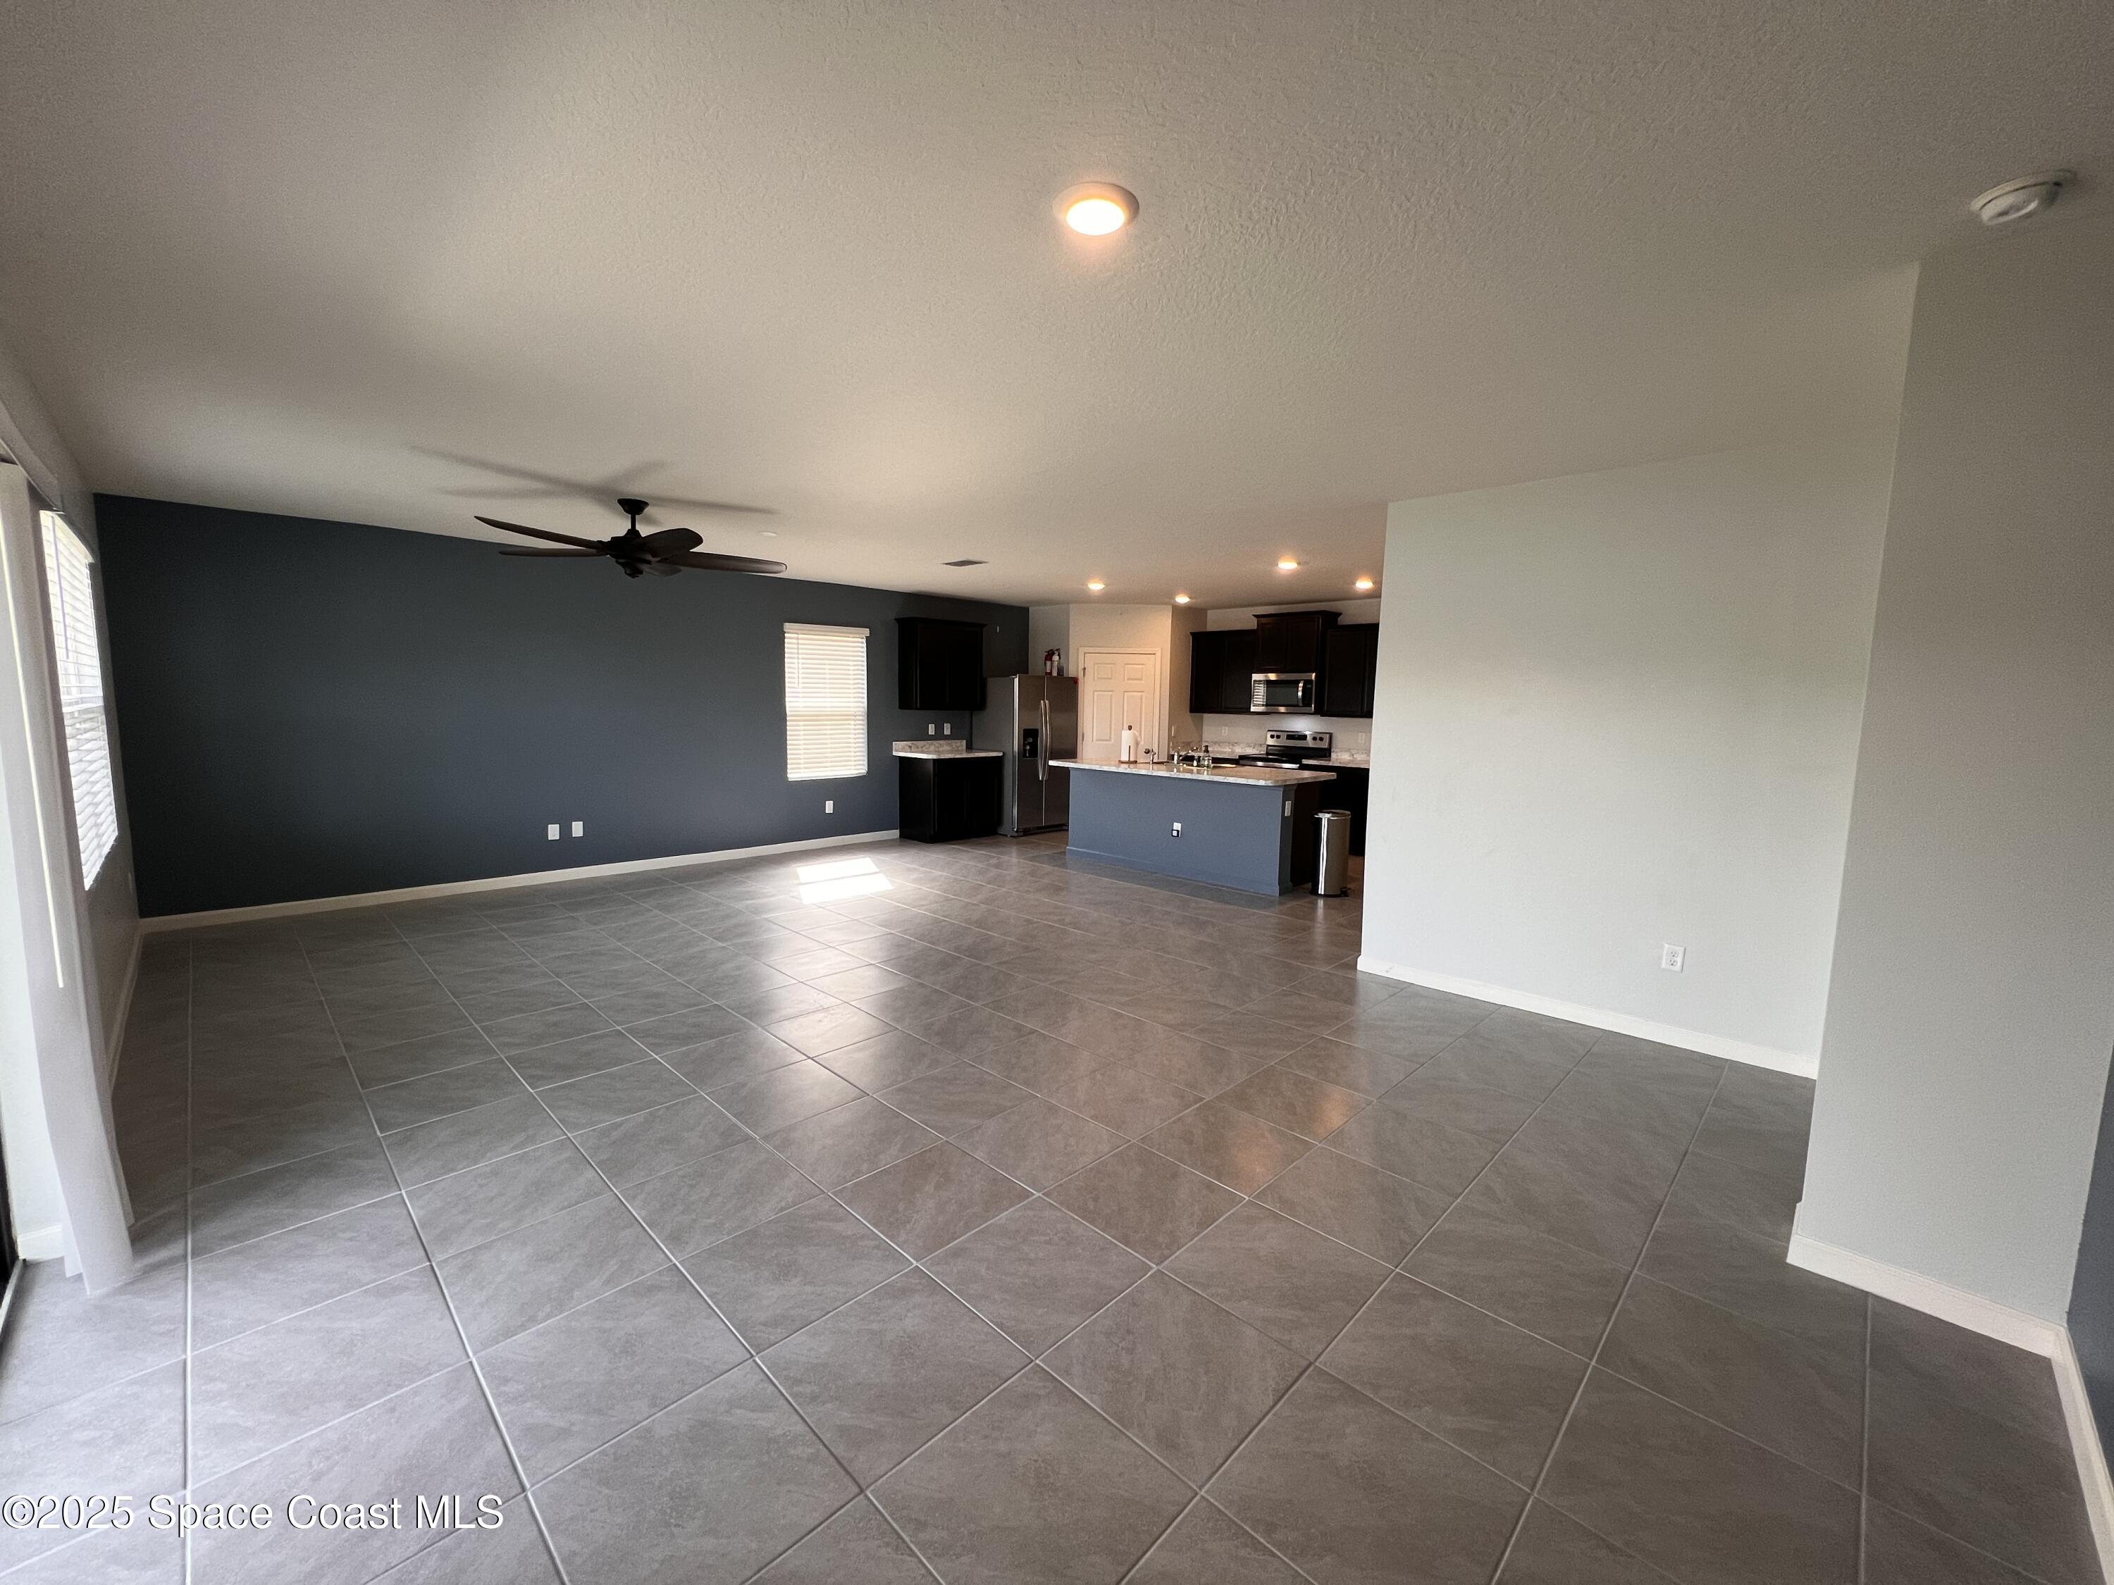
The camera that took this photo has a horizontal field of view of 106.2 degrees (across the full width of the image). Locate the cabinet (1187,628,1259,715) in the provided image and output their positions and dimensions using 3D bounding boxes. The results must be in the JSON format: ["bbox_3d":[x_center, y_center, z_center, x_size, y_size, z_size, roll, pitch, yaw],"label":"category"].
[{"bbox_3d":[2.026,-1.396,9.348,0.905,0.942,0.342,7,9,44],"label":"cabinet"}]

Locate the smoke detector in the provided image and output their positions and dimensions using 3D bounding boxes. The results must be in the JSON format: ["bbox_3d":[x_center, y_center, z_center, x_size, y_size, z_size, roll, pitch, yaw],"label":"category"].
[{"bbox_3d":[1.991,-1.224,1.639,0.136,0.051,0.136,7,9,44],"label":"smoke detector"}]

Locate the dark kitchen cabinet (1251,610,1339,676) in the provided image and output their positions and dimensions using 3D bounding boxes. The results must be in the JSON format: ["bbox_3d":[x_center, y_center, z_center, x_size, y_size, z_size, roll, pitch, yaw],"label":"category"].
[{"bbox_3d":[2.587,-1.570,8.501,0.823,0.650,0.390,8,10,44],"label":"dark kitchen cabinet"}]

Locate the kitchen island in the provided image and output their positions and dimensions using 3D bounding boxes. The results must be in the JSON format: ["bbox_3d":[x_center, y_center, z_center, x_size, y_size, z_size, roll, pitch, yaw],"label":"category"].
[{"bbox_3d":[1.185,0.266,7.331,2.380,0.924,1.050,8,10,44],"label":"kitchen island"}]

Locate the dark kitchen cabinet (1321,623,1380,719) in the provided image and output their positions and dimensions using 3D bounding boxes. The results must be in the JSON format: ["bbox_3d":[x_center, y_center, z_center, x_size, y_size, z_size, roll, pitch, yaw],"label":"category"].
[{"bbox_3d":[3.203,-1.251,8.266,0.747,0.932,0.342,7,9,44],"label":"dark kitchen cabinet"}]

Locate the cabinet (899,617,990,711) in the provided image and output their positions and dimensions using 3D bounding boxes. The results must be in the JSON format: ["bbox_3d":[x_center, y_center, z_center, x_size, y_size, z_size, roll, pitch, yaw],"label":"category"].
[{"bbox_3d":[-1.240,-1.363,8.605,0.360,0.937,0.965,7,9,44],"label":"cabinet"}]

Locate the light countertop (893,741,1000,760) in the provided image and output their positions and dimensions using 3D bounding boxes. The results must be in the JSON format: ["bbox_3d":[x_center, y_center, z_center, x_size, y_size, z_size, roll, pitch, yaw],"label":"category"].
[{"bbox_3d":[-1.172,-0.467,8.588,0.646,0.152,0.992,7,9,44],"label":"light countertop"}]

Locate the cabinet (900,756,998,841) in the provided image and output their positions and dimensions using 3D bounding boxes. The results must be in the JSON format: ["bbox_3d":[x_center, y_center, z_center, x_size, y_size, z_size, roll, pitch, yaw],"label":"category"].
[{"bbox_3d":[-1.184,0.050,8.877,0.640,0.914,0.970,7,10,44],"label":"cabinet"}]

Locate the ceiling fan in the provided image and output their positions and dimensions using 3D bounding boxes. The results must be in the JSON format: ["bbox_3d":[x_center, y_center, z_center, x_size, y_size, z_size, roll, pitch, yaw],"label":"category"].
[{"bbox_3d":[-2.403,-1.438,4.499,1.620,0.440,1.620,7,10,44],"label":"ceiling fan"}]

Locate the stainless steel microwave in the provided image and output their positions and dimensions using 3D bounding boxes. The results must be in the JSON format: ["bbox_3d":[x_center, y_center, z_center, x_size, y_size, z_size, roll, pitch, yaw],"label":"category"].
[{"bbox_3d":[2.603,-1.100,8.795,0.766,0.420,0.406,7,9,44],"label":"stainless steel microwave"}]

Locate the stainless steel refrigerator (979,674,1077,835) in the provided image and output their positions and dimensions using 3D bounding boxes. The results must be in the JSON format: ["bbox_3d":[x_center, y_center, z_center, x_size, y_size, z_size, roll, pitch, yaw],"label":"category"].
[{"bbox_3d":[-0.363,-0.460,9.233,0.785,1.763,0.923,7,9,44],"label":"stainless steel refrigerator"}]

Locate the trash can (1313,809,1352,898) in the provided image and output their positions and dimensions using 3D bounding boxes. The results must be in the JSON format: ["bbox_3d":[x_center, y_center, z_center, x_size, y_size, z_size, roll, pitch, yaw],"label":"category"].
[{"bbox_3d":[2.277,0.488,6.552,0.290,0.700,0.310,1,7,0],"label":"trash can"}]

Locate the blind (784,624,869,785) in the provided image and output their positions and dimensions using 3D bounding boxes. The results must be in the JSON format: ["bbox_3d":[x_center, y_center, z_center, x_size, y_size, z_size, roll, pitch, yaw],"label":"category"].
[{"bbox_3d":[-2.339,-0.891,8.037,0.070,1.520,0.919,7,10,44],"label":"blind"}]

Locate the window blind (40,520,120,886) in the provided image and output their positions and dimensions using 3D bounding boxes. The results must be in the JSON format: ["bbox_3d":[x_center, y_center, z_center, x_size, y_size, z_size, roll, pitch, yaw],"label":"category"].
[{"bbox_3d":[-4.644,-0.423,3.746,1.800,1.510,0.070,8,10,44],"label":"window blind"}]

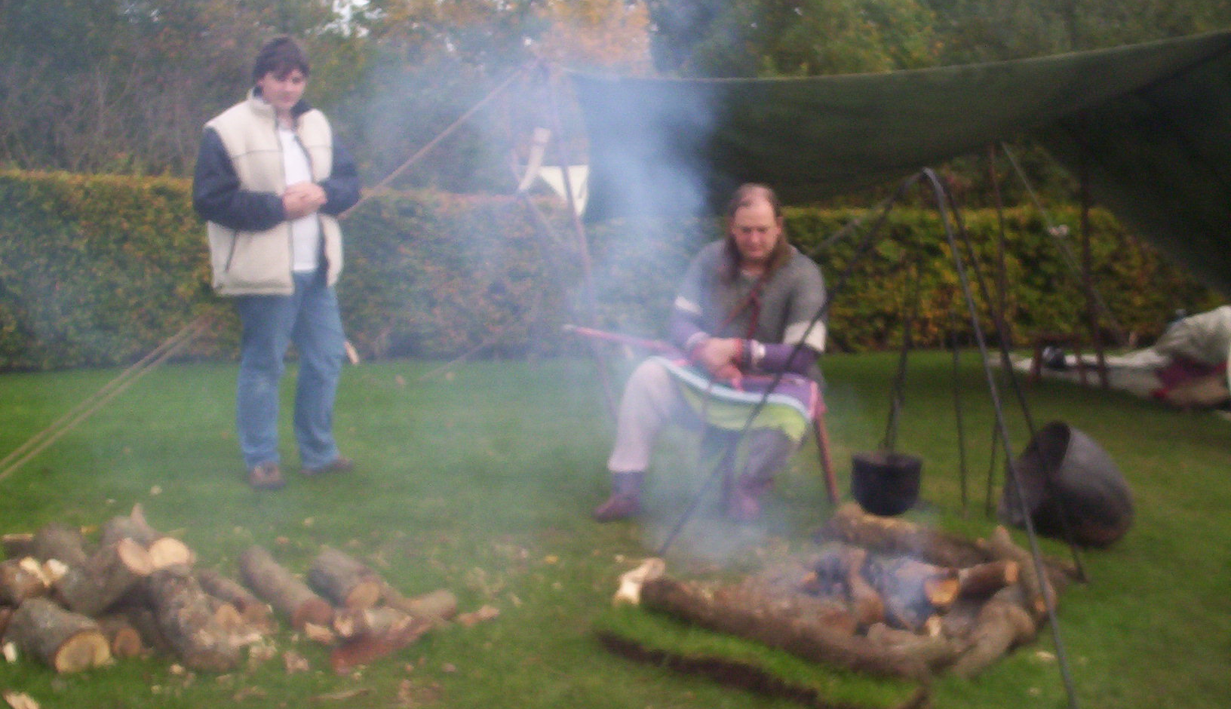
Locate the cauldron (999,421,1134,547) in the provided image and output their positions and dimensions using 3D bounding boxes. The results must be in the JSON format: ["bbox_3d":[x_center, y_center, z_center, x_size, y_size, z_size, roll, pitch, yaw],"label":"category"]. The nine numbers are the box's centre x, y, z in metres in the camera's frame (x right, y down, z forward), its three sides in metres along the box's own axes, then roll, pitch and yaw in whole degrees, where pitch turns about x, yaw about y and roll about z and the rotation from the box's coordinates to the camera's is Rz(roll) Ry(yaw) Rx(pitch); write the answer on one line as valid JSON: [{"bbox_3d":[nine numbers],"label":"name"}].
[{"bbox_3d":[1.540,0.458,4.560,0.350,0.400,0.400,31,5,-1],"label":"cauldron"}]

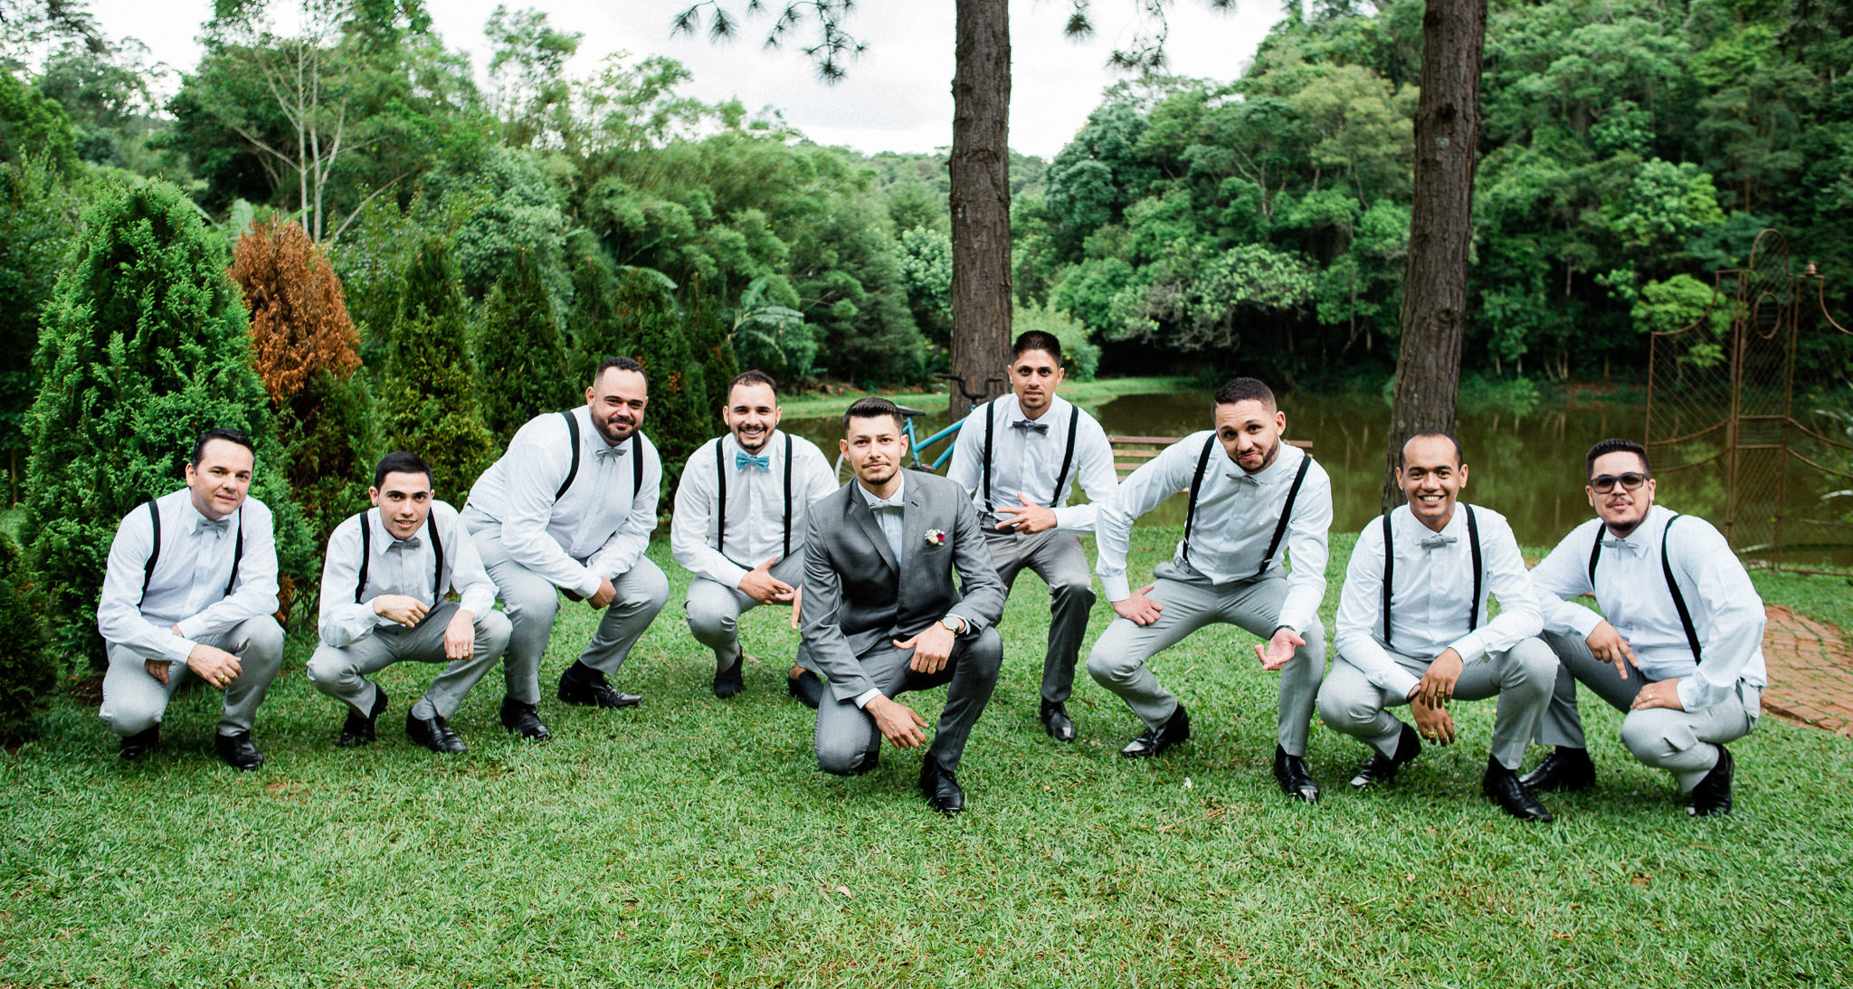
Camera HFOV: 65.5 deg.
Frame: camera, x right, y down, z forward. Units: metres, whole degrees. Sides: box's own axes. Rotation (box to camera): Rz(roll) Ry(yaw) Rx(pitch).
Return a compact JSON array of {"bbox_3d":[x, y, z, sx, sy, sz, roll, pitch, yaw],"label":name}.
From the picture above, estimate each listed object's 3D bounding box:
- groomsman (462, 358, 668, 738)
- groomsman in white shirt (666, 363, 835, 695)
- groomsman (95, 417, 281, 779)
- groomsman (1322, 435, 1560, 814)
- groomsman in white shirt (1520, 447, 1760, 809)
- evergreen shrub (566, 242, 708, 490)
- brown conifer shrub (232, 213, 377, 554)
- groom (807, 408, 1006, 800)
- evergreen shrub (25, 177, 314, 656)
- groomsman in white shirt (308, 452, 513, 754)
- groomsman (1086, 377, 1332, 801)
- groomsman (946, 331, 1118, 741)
[{"bbox_3d":[-1.132,0.146,4.500,0.620,1.154,0.820,-4,7,-37],"label":"groomsman"},{"bbox_3d":[-0.572,0.133,4.770,0.560,1.087,0.680,0,6,-6],"label":"groomsman in white shirt"},{"bbox_3d":[-2.134,0.287,4.170,0.560,0.979,0.720,-3,7,-30],"label":"groomsman"},{"bbox_3d":[1.397,0.337,3.970,0.640,1.021,0.720,1,6,10],"label":"groomsman"},{"bbox_3d":[1.971,0.342,3.970,0.640,1.006,0.760,5,7,37],"label":"groomsman in white shirt"},{"bbox_3d":[-1.843,-0.649,9.200,0.920,1.660,0.920,0,6,0],"label":"evergreen shrub"},{"bbox_3d":[-2.730,-0.330,6.300,0.750,1.767,0.750,0,6,0],"label":"brown conifer shrub"},{"bbox_3d":[-0.065,0.275,4.170,0.560,1.120,0.850,0,6,-7],"label":"groom"},{"bbox_3d":[-2.844,-0.296,5.400,1.100,1.757,1.100,0,6,0],"label":"evergreen shrub"},{"bbox_3d":[-1.539,0.308,4.300,0.600,0.892,0.680,-1,6,-18],"label":"groomsman in white shirt"},{"bbox_3d":[0.805,0.239,4.100,0.700,1.144,0.720,1,6,9],"label":"groomsman"},{"bbox_3d":[0.339,0.121,4.660,0.540,1.286,0.720,0,6,-2],"label":"groomsman"}]

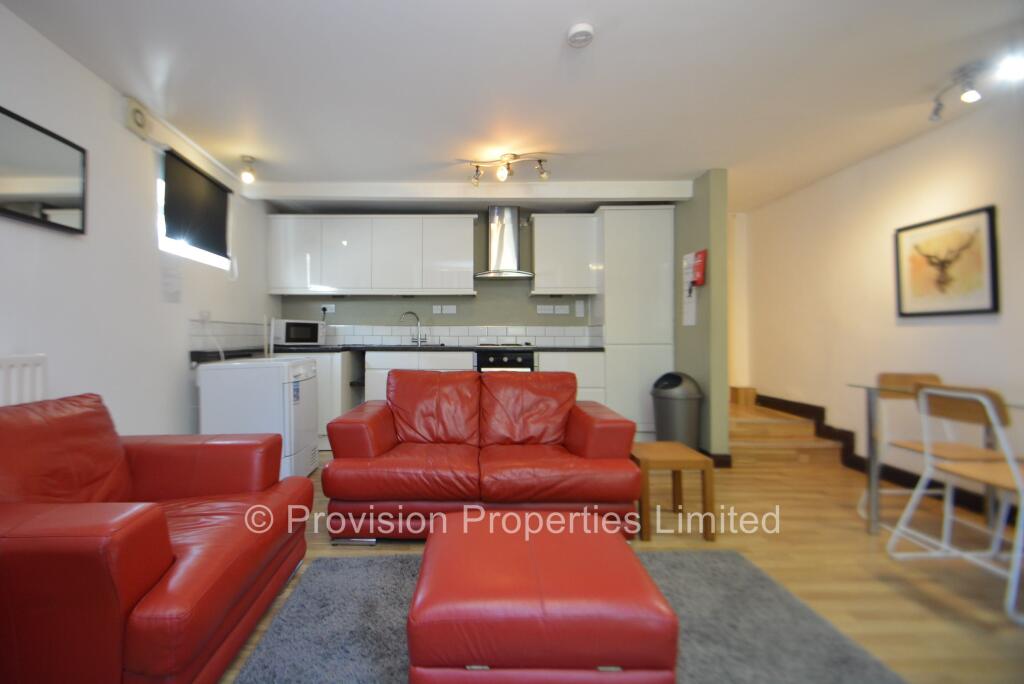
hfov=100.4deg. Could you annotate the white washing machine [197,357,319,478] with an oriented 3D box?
[{"bbox_3d":[-1.748,0.559,3.009,0.560,0.850,0.600,0,1,-10],"label":"white washing machine"}]

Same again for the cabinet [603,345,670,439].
[{"bbox_3d":[1.160,0.483,4.210,0.630,0.920,0.600,0,0,-2],"label":"cabinet"}]

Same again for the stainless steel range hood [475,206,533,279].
[{"bbox_3d":[-0.083,-0.997,4.244,0.600,0.710,0.490,0,1,0],"label":"stainless steel range hood"}]

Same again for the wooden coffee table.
[{"bbox_3d":[0.805,0.777,2.280,0.370,0.400,0.380,0,0,-2],"label":"wooden coffee table"}]

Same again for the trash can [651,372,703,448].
[{"bbox_3d":[1.276,0.602,3.312,0.410,0.730,0.410,0,1,0],"label":"trash can"}]

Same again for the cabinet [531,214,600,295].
[{"bbox_3d":[0.509,-0.859,4.327,0.642,0.785,0.330,0,1,0],"label":"cabinet"}]

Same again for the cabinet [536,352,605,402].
[{"bbox_3d":[0.545,0.520,4.204,0.600,0.873,0.580,0,1,0],"label":"cabinet"}]

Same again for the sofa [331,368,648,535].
[{"bbox_3d":[-0.158,0.577,2.455,1.520,0.800,0.890,0,0,-1],"label":"sofa"}]

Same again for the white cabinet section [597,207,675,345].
[{"bbox_3d":[1.160,-0.607,4.210,0.635,1.265,0.600,0,0,-2],"label":"white cabinet section"}]

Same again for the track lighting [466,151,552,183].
[{"bbox_3d":[-0.020,-1.355,3.370,0.640,0.210,0.170,0,0,-6],"label":"track lighting"}]

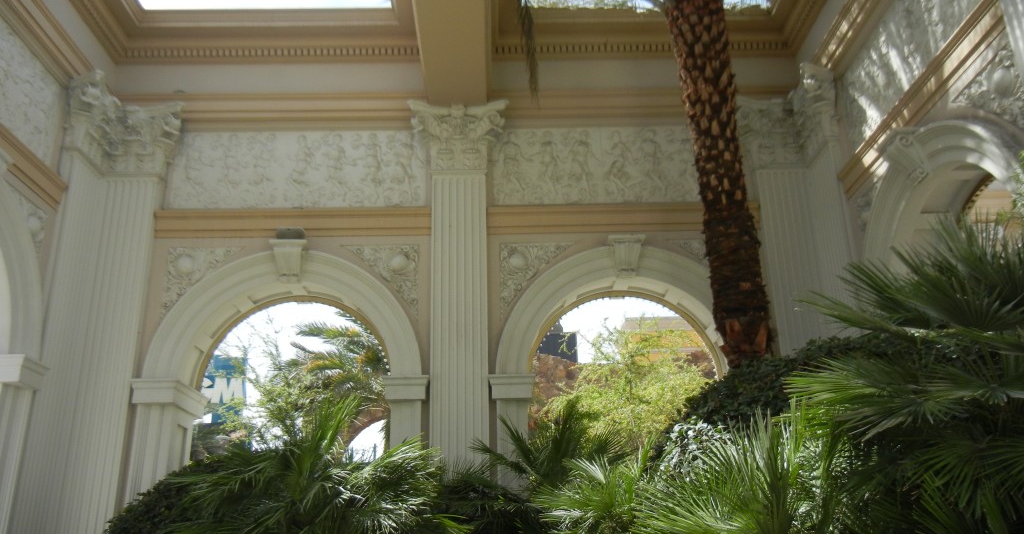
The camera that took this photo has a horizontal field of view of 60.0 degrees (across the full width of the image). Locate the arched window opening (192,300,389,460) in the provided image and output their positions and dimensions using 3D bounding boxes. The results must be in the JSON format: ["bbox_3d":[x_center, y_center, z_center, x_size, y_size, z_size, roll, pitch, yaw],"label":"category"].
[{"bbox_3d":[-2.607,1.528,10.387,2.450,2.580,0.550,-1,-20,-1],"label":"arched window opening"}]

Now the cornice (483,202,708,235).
[{"bbox_3d":[1.350,-0.600,10.866,3.290,0.365,0.200,-1,-20,-1],"label":"cornice"}]

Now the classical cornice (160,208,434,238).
[{"bbox_3d":[-2.672,-0.544,10.806,3.355,0.361,0.200,-1,-20,-1],"label":"classical cornice"}]

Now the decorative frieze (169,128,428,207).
[{"bbox_3d":[-2.656,-1.227,11.079,3.172,1.056,0.120,-1,-20,-1],"label":"decorative frieze"}]

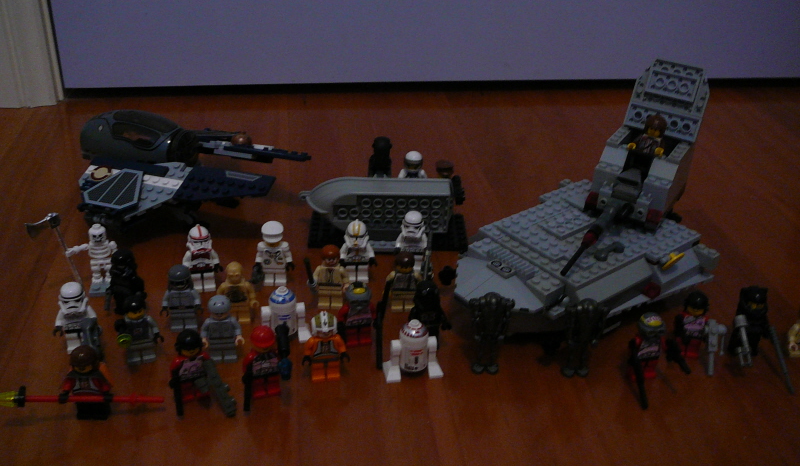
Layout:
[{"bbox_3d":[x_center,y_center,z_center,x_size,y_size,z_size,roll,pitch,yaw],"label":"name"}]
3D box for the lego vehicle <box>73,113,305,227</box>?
[{"bbox_3d":[-0.161,-0.053,0.607,0.175,0.061,0.150,12,31,15],"label":"lego vehicle"}]

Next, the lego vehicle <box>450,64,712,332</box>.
[{"bbox_3d":[0.108,-0.021,0.495,0.170,0.139,0.126,-20,36,-34],"label":"lego vehicle"}]

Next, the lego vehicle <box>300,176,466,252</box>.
[{"bbox_3d":[-0.009,-0.021,0.579,0.119,0.046,0.050,1,30,-3],"label":"lego vehicle"}]

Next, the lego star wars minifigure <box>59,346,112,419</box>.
[{"bbox_3d":[-0.156,0.075,0.404,0.026,0.042,0.018,0,29,-3],"label":"lego star wars minifigure"}]

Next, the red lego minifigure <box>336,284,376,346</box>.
[{"bbox_3d":[-0.024,0.047,0.467,0.025,0.042,0.017,-8,32,-18],"label":"red lego minifigure"}]

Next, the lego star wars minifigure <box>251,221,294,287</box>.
[{"bbox_3d":[-0.081,0.014,0.510,0.028,0.043,0.017,-1,29,-5],"label":"lego star wars minifigure"}]

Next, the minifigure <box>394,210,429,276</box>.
[{"bbox_3d":[0.009,0.007,0.557,0.025,0.043,0.016,4,25,8],"label":"minifigure"}]

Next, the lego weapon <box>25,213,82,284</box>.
[{"bbox_3d":[-0.210,0.012,0.496,0.021,0.054,0.005,-11,29,2],"label":"lego weapon"}]

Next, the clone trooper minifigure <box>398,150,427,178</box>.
[{"bbox_3d":[0.009,-0.043,0.624,0.025,0.042,0.015,1,29,-3],"label":"clone trooper minifigure"}]

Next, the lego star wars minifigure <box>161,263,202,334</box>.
[{"bbox_3d":[-0.128,0.039,0.473,0.025,0.042,0.015,-2,31,-9],"label":"lego star wars minifigure"}]

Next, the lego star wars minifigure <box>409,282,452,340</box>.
[{"bbox_3d":[0.016,0.047,0.474,0.026,0.042,0.015,-5,25,-11],"label":"lego star wars minifigure"}]

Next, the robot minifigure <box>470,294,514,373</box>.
[{"bbox_3d":[0.050,0.056,0.452,0.025,0.048,0.016,2,30,-2],"label":"robot minifigure"}]

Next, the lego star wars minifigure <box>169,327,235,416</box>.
[{"bbox_3d":[-0.104,0.072,0.418,0.028,0.041,0.034,-13,34,-25],"label":"lego star wars minifigure"}]

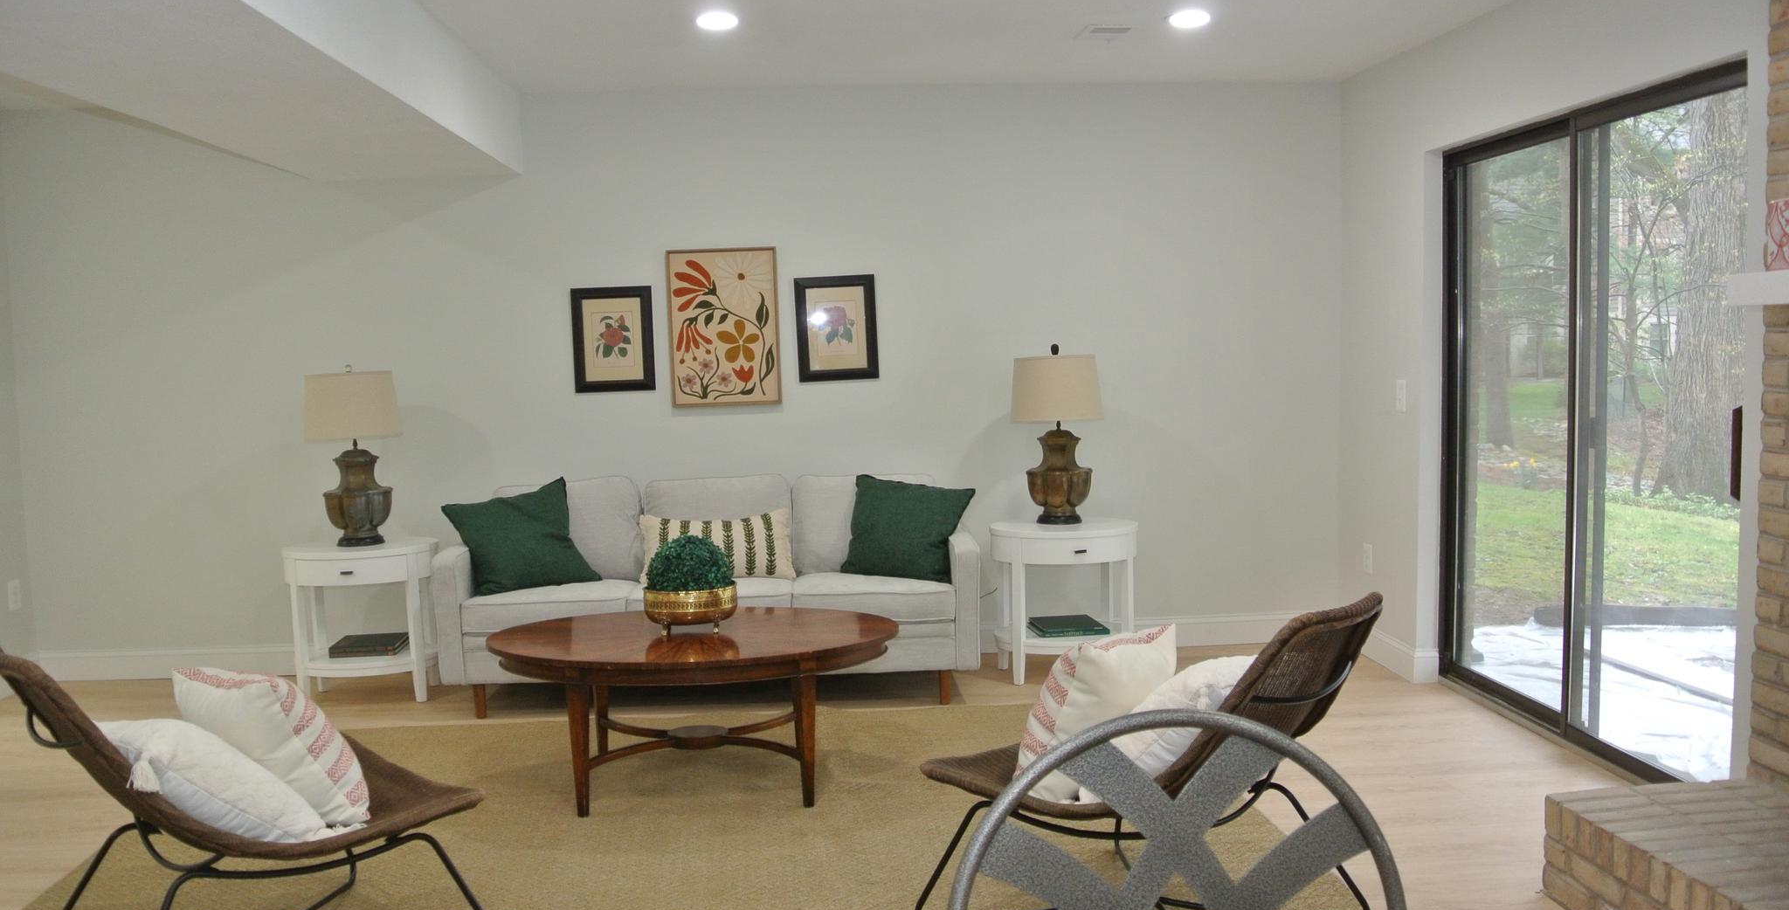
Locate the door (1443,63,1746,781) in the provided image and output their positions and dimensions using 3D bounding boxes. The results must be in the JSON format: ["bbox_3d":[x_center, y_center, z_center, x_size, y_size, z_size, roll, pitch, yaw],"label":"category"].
[{"bbox_3d":[2.236,-0.069,4.319,0.110,2.030,1.810,-2,4,-4],"label":"door"}]

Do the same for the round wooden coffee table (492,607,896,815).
[{"bbox_3d":[-0.615,0.786,4.181,1.260,0.460,0.810,-2,4,-4],"label":"round wooden coffee table"}]

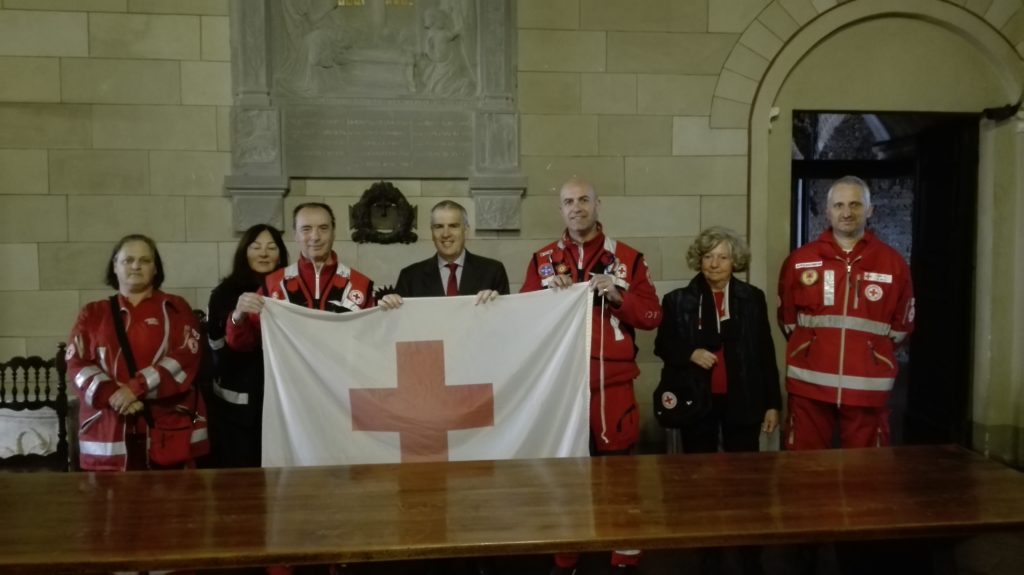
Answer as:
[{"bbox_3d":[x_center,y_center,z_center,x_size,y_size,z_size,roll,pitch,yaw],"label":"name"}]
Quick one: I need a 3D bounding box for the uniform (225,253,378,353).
[{"bbox_3d":[-0.883,0.203,3.087,0.630,0.700,0.420,-1,3,-10],"label":"uniform"}]

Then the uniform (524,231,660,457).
[{"bbox_3d":[0.345,0.237,3.220,0.610,0.970,0.400,0,3,7],"label":"uniform"}]

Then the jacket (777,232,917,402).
[{"bbox_3d":[1.446,0.126,3.169,0.590,0.760,0.360,1,3,18],"label":"jacket"}]

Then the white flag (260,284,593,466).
[{"bbox_3d":[-0.353,0.477,3.024,1.370,0.980,0.180,0,3,-5],"label":"white flag"}]

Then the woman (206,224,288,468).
[{"bbox_3d":[-1.201,0.505,3.459,0.500,1.600,0.330,-1,3,-12],"label":"woman"}]

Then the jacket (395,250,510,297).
[{"bbox_3d":[-0.256,0.212,3.148,0.560,0.740,0.380,0,3,-2],"label":"jacket"}]

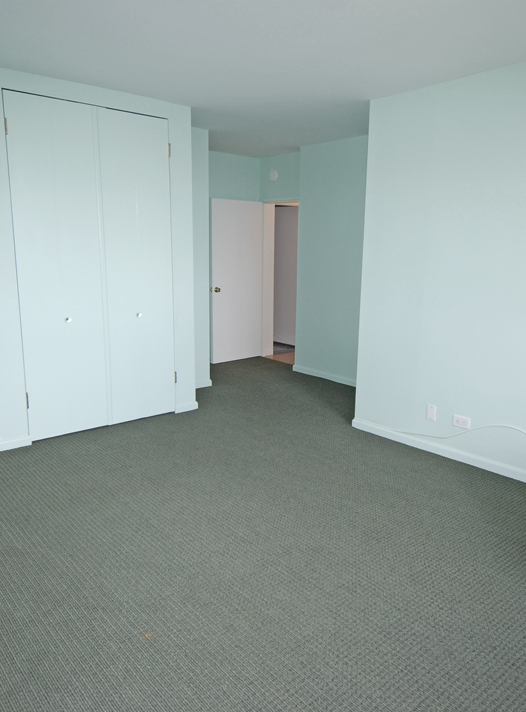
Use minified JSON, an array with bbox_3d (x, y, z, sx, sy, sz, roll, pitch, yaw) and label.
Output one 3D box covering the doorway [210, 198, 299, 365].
[{"bbox_3d":[-0.007,-0.858,6.489,0.860,2.040,0.850,-10,16,-41],"label":"doorway"}]

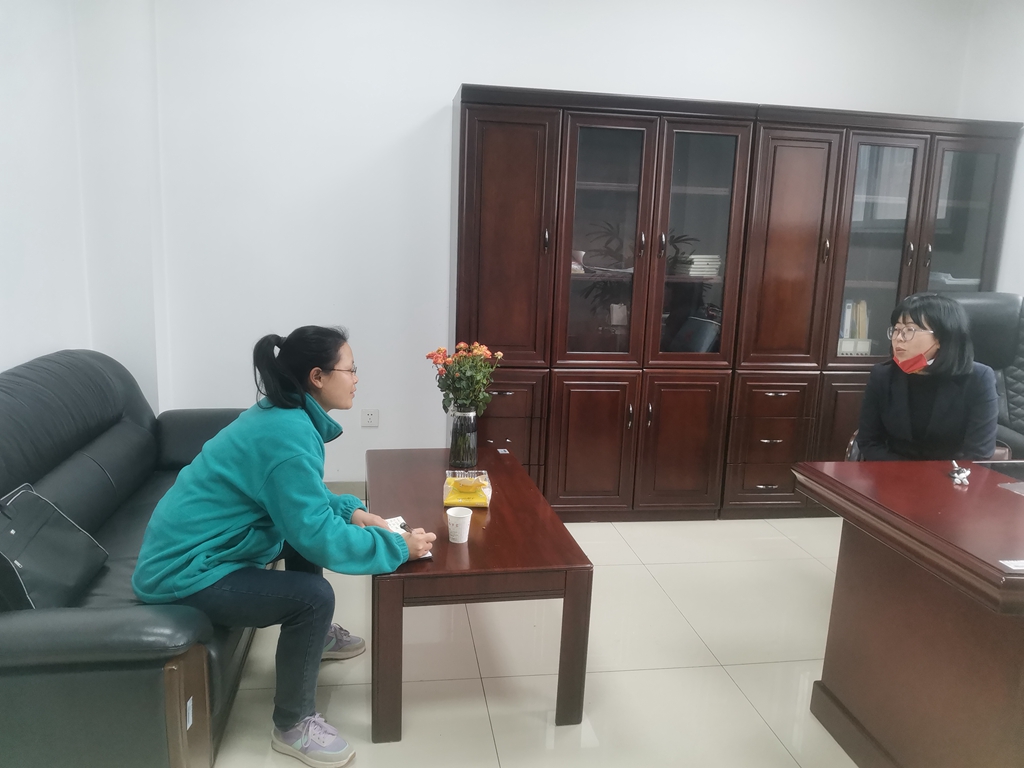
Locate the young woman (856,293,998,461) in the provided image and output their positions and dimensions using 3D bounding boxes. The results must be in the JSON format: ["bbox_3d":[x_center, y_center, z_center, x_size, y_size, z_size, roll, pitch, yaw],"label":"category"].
[{"bbox_3d":[1.315,0.317,2.597,0.490,1.230,0.720,10,13,37],"label":"young woman"}]

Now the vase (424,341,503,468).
[{"bbox_3d":[-0.186,0.079,2.981,0.285,0.475,0.265,0,11,-9],"label":"vase"}]

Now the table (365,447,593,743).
[{"bbox_3d":[-0.201,0.621,2.692,0.593,0.482,1.225,0,11,-12],"label":"table"}]

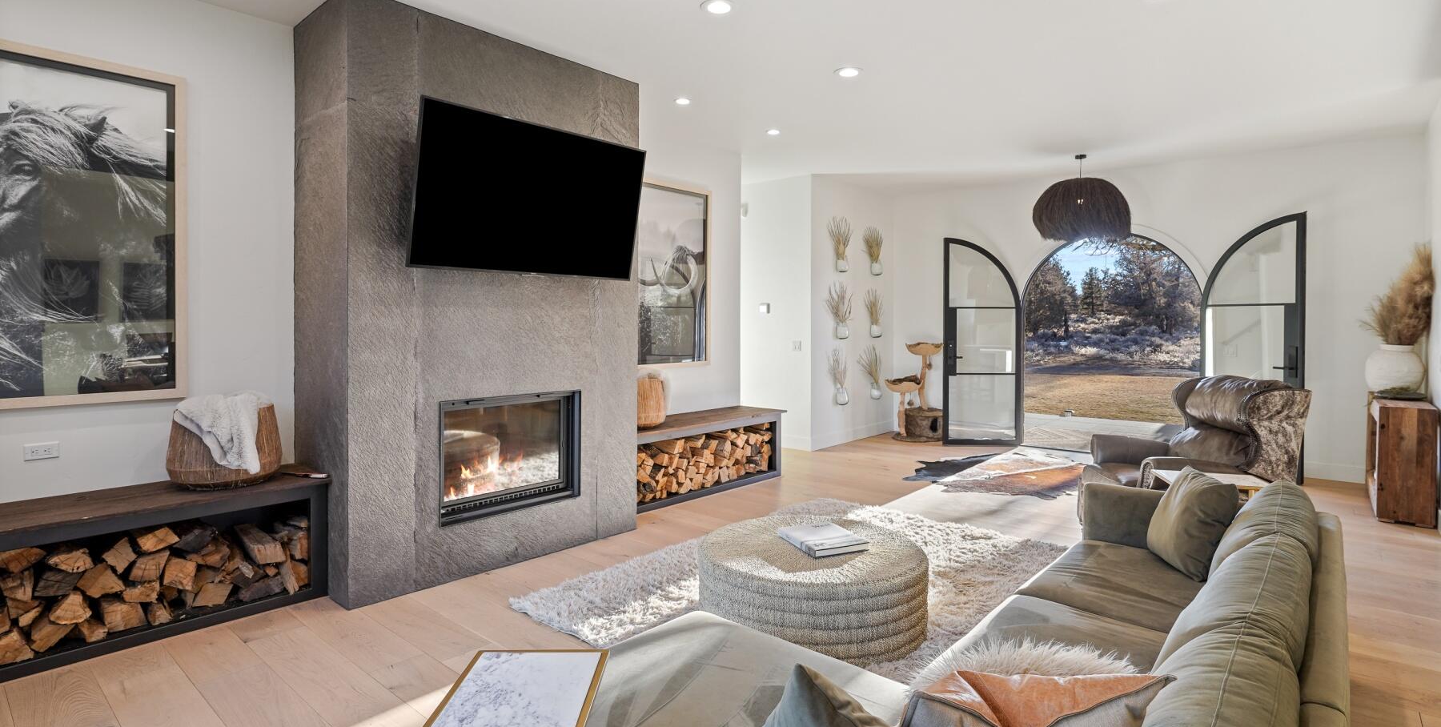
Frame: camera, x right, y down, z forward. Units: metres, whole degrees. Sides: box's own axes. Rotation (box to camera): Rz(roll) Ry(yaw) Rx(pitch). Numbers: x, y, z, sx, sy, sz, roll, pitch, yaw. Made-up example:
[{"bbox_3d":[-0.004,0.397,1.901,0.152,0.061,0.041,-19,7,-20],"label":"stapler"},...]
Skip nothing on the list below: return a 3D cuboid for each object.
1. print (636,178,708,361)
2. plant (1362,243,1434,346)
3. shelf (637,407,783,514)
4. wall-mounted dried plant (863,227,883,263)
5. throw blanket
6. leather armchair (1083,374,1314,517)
[{"bbox_3d":[-0.500,-0.762,5.864,0.050,1.615,1.180,2,3,43],"label":"print"},{"bbox_3d":[5.460,-0.556,5.468,0.400,0.830,0.440,2,3,42],"label":"plant"},{"bbox_3d":[-0.258,0.768,5.723,0.540,0.600,1.920,1,2,43],"label":"shelf"},{"bbox_3d":[1.859,-1.457,8.290,0.160,0.460,0.250,1,2,42],"label":"wall-mounted dried plant"},{"bbox_3d":[-2.478,0.340,3.380,0.380,0.360,0.340,-2,2,-44],"label":"throw blanket"},{"bbox_3d":[2.790,0.610,4.170,0.950,1.090,0.840,0,2,15],"label":"leather armchair"}]

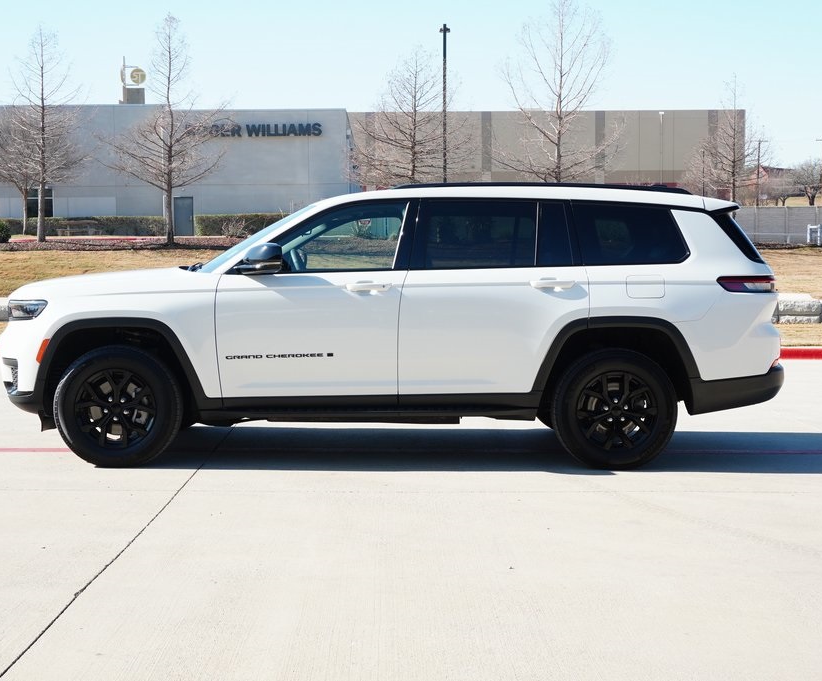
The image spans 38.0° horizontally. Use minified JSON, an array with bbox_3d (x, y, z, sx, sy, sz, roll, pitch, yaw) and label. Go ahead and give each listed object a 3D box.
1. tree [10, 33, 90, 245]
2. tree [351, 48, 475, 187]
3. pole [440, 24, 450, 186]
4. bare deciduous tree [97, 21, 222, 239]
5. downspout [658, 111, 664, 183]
[{"bbox_3d":[-13.678,-7.680,44.672,3.167,7.997,3.167,0,5,0],"label":"tree"},{"bbox_3d":[0.096,-7.421,45.697,4.778,7.391,4.778,0,5,0],"label":"tree"},{"bbox_3d":[1.390,-8.636,49.634,0.420,8.925,0.900,0,5,0],"label":"pole"},{"bbox_3d":[-9.258,-7.859,44.651,4.599,8.509,4.599,0,5,0],"label":"bare deciduous tree"},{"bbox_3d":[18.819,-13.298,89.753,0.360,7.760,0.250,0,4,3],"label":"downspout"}]

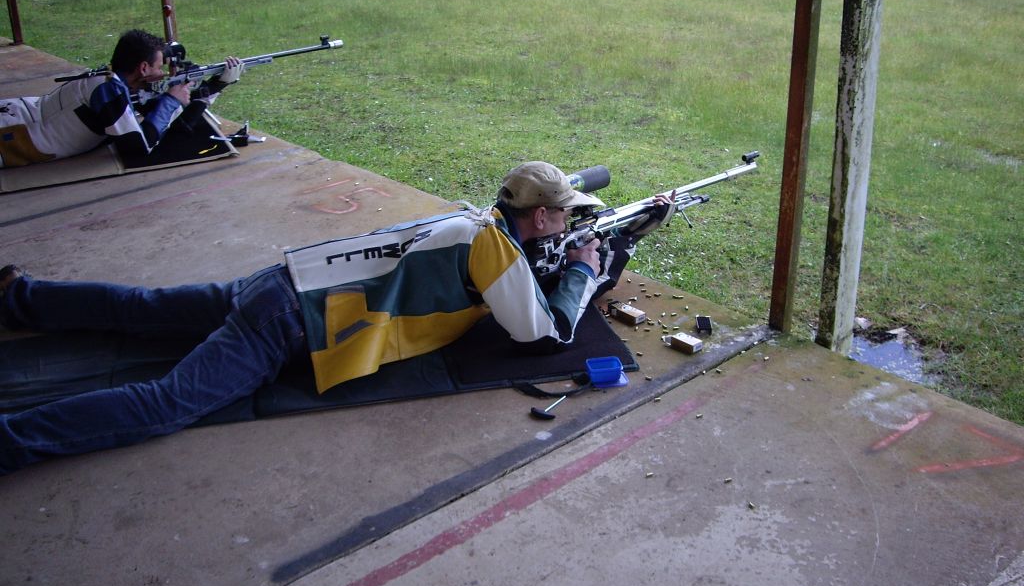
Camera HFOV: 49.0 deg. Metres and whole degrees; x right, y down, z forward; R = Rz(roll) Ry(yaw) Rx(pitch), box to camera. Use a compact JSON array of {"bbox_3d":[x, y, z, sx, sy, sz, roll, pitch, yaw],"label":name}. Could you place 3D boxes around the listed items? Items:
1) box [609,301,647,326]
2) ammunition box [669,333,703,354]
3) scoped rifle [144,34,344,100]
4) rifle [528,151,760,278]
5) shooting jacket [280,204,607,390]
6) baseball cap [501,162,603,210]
[{"bbox_3d":[0.351,0.064,3.397,0.042,0.027,0.098,-21,32,-38],"label":"box"},{"bbox_3d":[0.501,0.143,3.220,0.042,0.026,0.078,-23,32,-40],"label":"ammunition box"},{"bbox_3d":[-1.249,-1.045,5.151,1.150,0.240,0.090,-21,32,-38],"label":"scoped rifle"},{"bbox_3d":[0.406,-0.231,3.422,1.120,0.235,0.090,-21,32,-38],"label":"rifle"},{"bbox_3d":[-0.157,-0.045,3.154,0.870,0.410,0.550,-7,25,-4],"label":"shooting jacket"},{"bbox_3d":[0.108,-0.294,3.076,0.280,0.135,0.180,-6,25,-22],"label":"baseball cap"}]

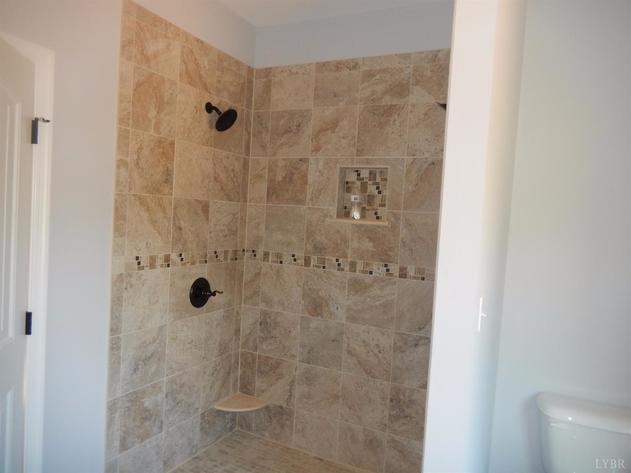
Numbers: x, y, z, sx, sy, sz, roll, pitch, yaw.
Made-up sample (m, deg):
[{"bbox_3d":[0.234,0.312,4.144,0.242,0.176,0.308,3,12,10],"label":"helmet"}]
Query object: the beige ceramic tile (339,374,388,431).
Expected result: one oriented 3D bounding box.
[{"bbox_3d":[0.295,0.990,2.717,0.302,0.302,0.010,5,3,27],"label":"beige ceramic tile"}]

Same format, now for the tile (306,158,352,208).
[{"bbox_3d":[0.098,-0.330,2.804,0.302,0.302,0.010,5,3,26],"label":"tile"}]

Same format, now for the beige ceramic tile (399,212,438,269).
[{"bbox_3d":[0.626,0.020,2.544,0.302,0.302,0.010,5,3,26],"label":"beige ceramic tile"}]

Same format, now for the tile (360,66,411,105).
[{"bbox_3d":[0.403,-0.869,2.634,0.306,0.202,0.011,5,3,27],"label":"tile"}]

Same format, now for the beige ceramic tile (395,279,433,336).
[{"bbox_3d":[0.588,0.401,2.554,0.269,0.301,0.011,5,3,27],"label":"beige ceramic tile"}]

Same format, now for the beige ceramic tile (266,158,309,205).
[{"bbox_3d":[-0.180,-0.351,2.947,0.306,0.308,0.013,5,3,26],"label":"beige ceramic tile"}]

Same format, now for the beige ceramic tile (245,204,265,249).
[{"bbox_3d":[-0.399,-0.059,3.060,0.138,0.305,0.013,5,3,26],"label":"beige ceramic tile"}]

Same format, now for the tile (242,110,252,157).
[{"bbox_3d":[-0.457,-0.682,3.040,0.012,0.304,0.075,4,2,26],"label":"tile"}]

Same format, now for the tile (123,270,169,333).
[{"bbox_3d":[-0.866,0.325,2.345,0.010,0.302,0.302,5,3,26],"label":"tile"}]

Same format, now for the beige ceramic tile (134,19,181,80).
[{"bbox_3d":[-0.798,-0.924,2.305,0.011,0.202,0.296,5,3,27],"label":"beige ceramic tile"}]

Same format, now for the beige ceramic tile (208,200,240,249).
[{"bbox_3d":[-0.577,-0.063,2.890,0.012,0.304,0.303,4,2,26],"label":"beige ceramic tile"}]

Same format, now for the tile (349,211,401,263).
[{"bbox_3d":[0.353,-0.003,2.681,0.302,0.302,0.010,5,3,26],"label":"tile"}]

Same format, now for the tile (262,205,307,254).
[{"bbox_3d":[-0.194,-0.046,2.946,0.302,0.302,0.010,5,3,26],"label":"tile"}]

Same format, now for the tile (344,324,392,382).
[{"bbox_3d":[0.312,0.688,2.711,0.302,0.302,0.010,5,3,26],"label":"tile"}]

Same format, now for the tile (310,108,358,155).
[{"bbox_3d":[0.116,-0.640,2.810,0.303,0.304,0.012,4,2,26],"label":"tile"}]

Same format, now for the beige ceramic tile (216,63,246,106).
[{"bbox_3d":[-0.526,-0.934,2.836,0.013,0.209,0.293,5,3,26],"label":"beige ceramic tile"}]

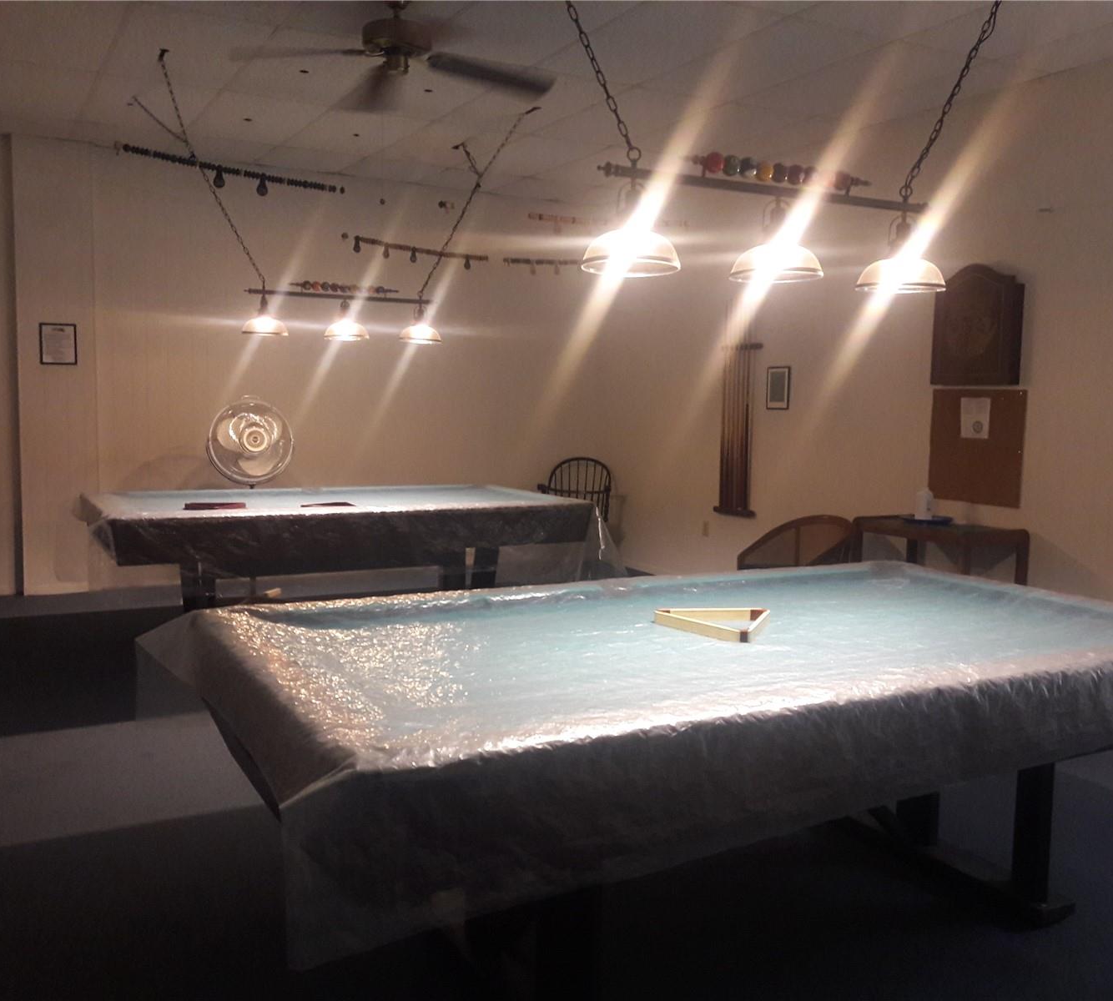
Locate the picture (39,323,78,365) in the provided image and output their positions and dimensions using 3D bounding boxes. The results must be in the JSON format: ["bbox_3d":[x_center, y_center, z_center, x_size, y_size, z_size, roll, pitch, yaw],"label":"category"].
[{"bbox_3d":[-3.283,-1.030,7.115,0.222,0.268,0.020,-2,7,-28],"label":"picture"}]

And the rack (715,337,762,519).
[{"bbox_3d":[1.244,-0.493,7.524,0.100,1.220,0.430,-2,7,-28],"label":"rack"}]

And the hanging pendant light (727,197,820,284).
[{"bbox_3d":[0.585,-0.699,2.865,0.250,0.192,0.250,1,6,0],"label":"hanging pendant light"}]

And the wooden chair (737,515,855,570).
[{"bbox_3d":[1.460,0.451,6.464,0.580,0.680,0.580,-2,7,-28],"label":"wooden chair"}]

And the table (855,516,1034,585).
[{"bbox_3d":[2.005,0.498,5.748,0.460,0.745,0.770,-2,7,-28],"label":"table"}]

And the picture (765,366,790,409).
[{"bbox_3d":[1.479,-0.748,7.202,0.020,0.280,0.232,-2,6,-29],"label":"picture"}]

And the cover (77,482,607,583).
[{"bbox_3d":[-1.278,0.132,6.332,2.620,0.290,1.420,-2,6,-25],"label":"cover"}]

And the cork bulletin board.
[{"bbox_3d":[2.258,-0.288,5.815,0.020,0.610,0.606,-2,6,-29],"label":"cork bulletin board"}]

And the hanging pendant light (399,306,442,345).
[{"bbox_3d":[-0.799,-1.036,6.366,0.250,0.235,0.250,1,6,0],"label":"hanging pendant light"}]

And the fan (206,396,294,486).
[{"bbox_3d":[-1.959,0.007,6.982,0.560,1.350,0.450,-2,7,-28],"label":"fan"}]

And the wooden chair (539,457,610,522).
[{"bbox_3d":[0.153,0.115,8.691,0.600,0.900,0.560,2,6,12],"label":"wooden chair"}]

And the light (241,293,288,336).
[{"bbox_3d":[-1.603,-1.022,5.928,0.250,0.240,0.250,-2,7,-28],"label":"light"}]

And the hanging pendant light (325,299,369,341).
[{"bbox_3d":[-1.198,-1.041,6.170,0.250,0.221,0.250,-2,6,-29],"label":"hanging pendant light"}]

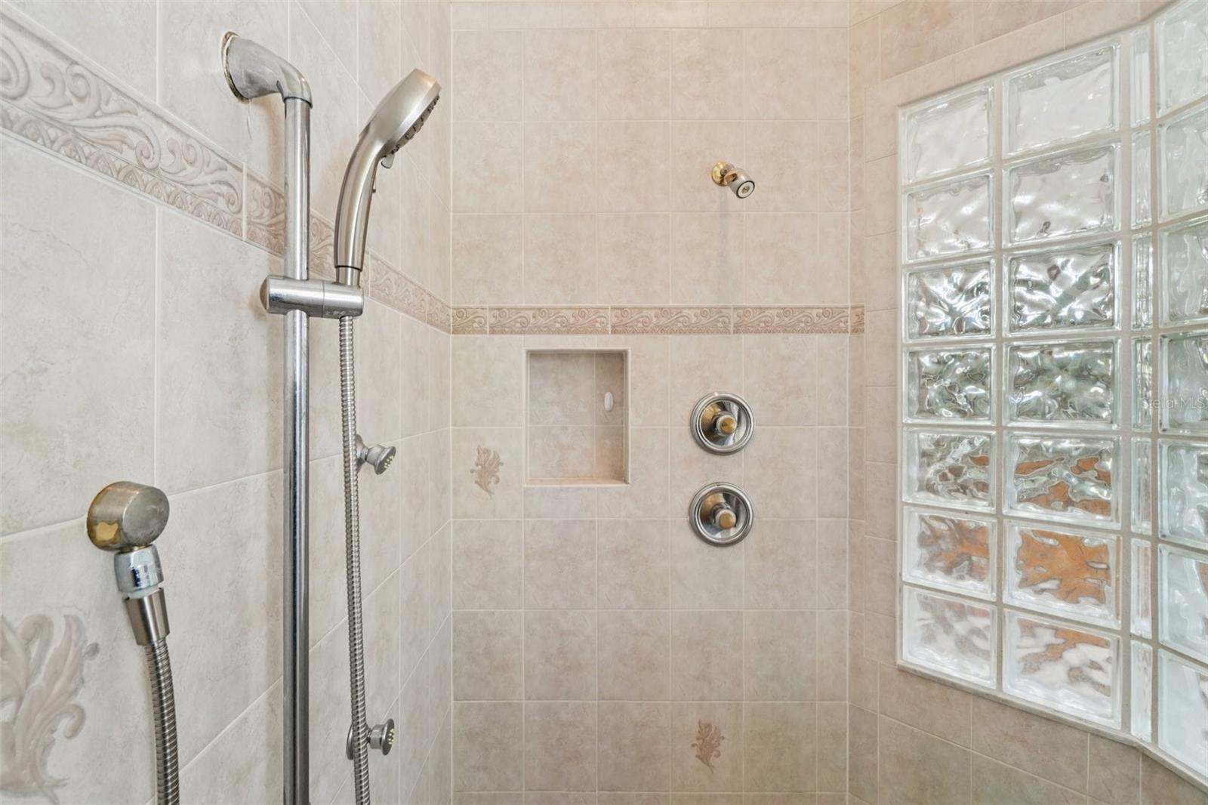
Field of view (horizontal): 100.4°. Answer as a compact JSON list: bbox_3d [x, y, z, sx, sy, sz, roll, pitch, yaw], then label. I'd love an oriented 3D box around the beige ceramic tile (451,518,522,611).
[{"bbox_3d":[-0.323,0.452,1.404,0.198,0.253,0.010,0,1,0],"label":"beige ceramic tile"}]

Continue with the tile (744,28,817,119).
[{"bbox_3d":[0.486,-0.898,1.387,0.200,0.251,0.010,0,0,0],"label":"tile"}]

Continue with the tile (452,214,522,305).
[{"bbox_3d":[-0.322,-0.394,1.392,0.198,0.249,0.010,0,1,0],"label":"tile"}]

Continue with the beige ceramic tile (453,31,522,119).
[{"bbox_3d":[-0.321,-0.901,1.392,0.196,0.250,0.010,0,0,0],"label":"beige ceramic tile"}]

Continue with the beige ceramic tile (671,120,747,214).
[{"bbox_3d":[0.285,-0.646,1.388,0.200,0.250,0.009,0,0,0],"label":"beige ceramic tile"}]

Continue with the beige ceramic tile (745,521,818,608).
[{"bbox_3d":[0.486,0.446,1.387,0.200,0.248,0.010,0,0,0],"label":"beige ceramic tile"}]

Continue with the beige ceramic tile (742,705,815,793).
[{"bbox_3d":[0.490,0.953,1.393,0.200,0.250,0.009,0,0,0],"label":"beige ceramic tile"}]

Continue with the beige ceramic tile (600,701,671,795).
[{"bbox_3d":[0.082,0.962,1.409,0.203,0.254,0.010,0,1,0],"label":"beige ceramic tile"}]

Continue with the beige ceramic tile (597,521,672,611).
[{"bbox_3d":[0.083,0.452,1.402,0.203,0.253,0.010,0,1,0],"label":"beige ceramic tile"}]

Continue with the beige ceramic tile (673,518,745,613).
[{"bbox_3d":[0.286,0.448,1.392,0.200,0.250,0.009,0,0,0],"label":"beige ceramic tile"}]

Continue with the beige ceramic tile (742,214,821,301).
[{"bbox_3d":[0.488,-0.394,1.388,0.200,0.248,0.009,0,0,0],"label":"beige ceramic tile"}]

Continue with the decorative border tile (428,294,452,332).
[{"bbox_3d":[-0.425,-0.227,1.293,0.009,0.079,0.215,0,0,-2],"label":"decorative border tile"}]

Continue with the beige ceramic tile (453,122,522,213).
[{"bbox_3d":[-0.319,-0.646,1.391,0.194,0.250,0.009,0,0,0],"label":"beige ceramic tile"}]

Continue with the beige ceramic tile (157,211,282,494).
[{"bbox_3d":[-0.395,-0.045,0.531,0.010,0.253,0.193,0,1,-2],"label":"beige ceramic tile"}]

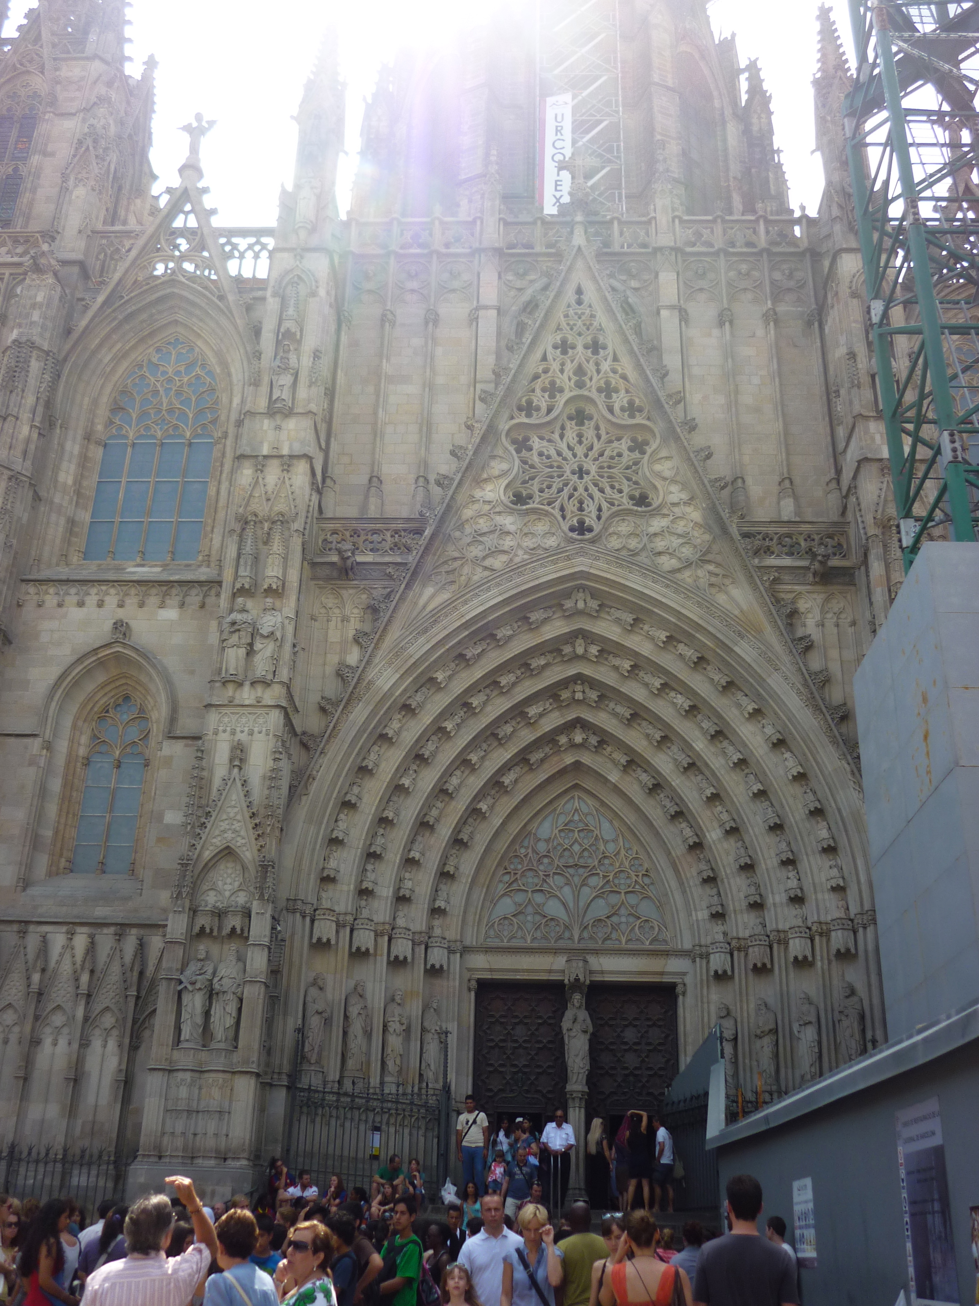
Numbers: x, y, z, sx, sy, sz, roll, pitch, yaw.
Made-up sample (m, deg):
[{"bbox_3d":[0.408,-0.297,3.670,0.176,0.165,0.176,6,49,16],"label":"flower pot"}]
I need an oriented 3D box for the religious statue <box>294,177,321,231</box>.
[{"bbox_3d":[-4.417,-10.937,30.314,0.540,1.631,0.480,1,-25,2],"label":"religious statue"}]

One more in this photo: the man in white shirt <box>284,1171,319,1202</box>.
[{"bbox_3d":[-3.027,8.969,20.041,0.600,1.180,0.780,1,-25,2],"label":"man in white shirt"}]

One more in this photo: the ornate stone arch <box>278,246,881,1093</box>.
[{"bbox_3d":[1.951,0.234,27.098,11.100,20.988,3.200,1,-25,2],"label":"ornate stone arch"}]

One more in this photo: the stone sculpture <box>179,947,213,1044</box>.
[{"bbox_3d":[-5.166,6.005,21.915,0.550,1.703,0.480,1,-25,2],"label":"stone sculpture"}]

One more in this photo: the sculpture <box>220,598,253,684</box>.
[{"bbox_3d":[-5.046,-0.256,24.956,0.580,1.754,0.480,1,-25,2],"label":"sculpture"}]

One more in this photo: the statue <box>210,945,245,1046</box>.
[{"bbox_3d":[-4.606,6.000,21.899,0.540,1.702,0.480,1,-25,2],"label":"statue"}]

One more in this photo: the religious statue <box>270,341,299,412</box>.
[{"bbox_3d":[-4.600,-6.218,27.955,0.520,1.821,0.480,1,-25,2],"label":"religious statue"}]

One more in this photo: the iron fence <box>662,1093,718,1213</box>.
[{"bbox_3d":[3.640,9.213,22.902,0.120,1.938,2.588,8,-26,-14],"label":"iron fence"}]

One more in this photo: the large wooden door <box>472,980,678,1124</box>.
[{"bbox_3d":[1.779,9.062,25.659,4.280,4.489,0.250,1,-25,2],"label":"large wooden door"}]

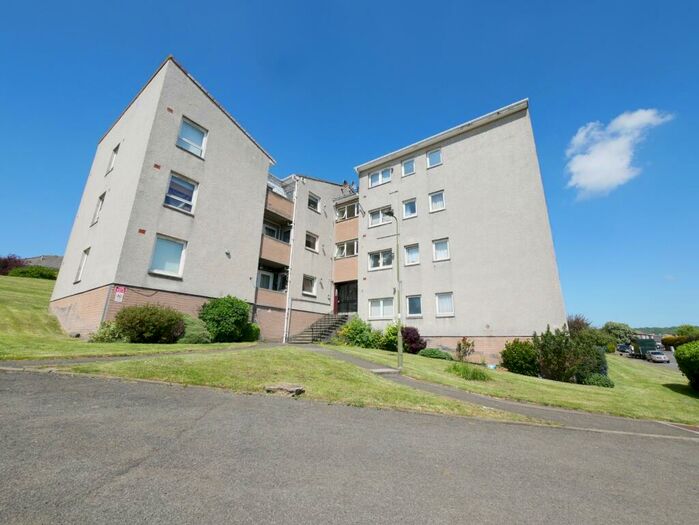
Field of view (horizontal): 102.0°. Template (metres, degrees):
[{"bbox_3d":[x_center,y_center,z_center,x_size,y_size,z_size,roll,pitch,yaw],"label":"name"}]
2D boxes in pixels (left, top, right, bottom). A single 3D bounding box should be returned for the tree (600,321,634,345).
[{"bbox_3d":[48.675,13.651,51.268,4.100,5.200,3.900,-13,-21,41],"label":"tree"}]

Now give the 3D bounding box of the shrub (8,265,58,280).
[{"bbox_3d":[-30.522,0.948,27.359,1.900,1.400,3.400,-12,-20,39],"label":"shrub"}]

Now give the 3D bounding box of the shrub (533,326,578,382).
[{"bbox_3d":[7.109,3.165,9.783,1.250,1.800,1.200,-10,-19,34],"label":"shrub"}]

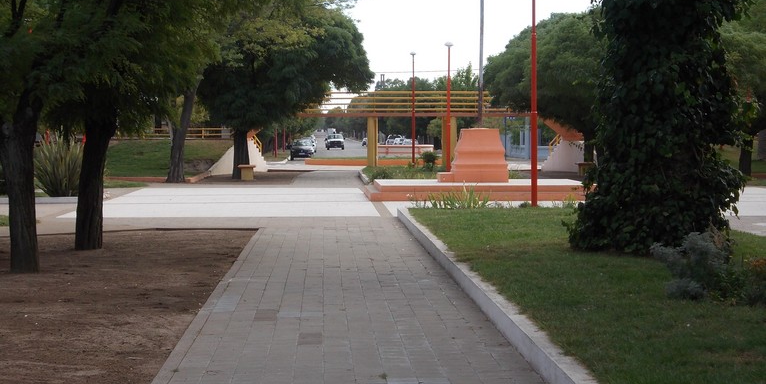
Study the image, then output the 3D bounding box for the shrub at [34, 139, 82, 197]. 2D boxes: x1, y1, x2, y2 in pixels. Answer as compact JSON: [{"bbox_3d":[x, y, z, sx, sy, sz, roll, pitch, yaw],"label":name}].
[{"bbox_3d":[-7.218,-0.566,40.576,1.200,1.300,1.150,0,2,-2],"label":"shrub"}]

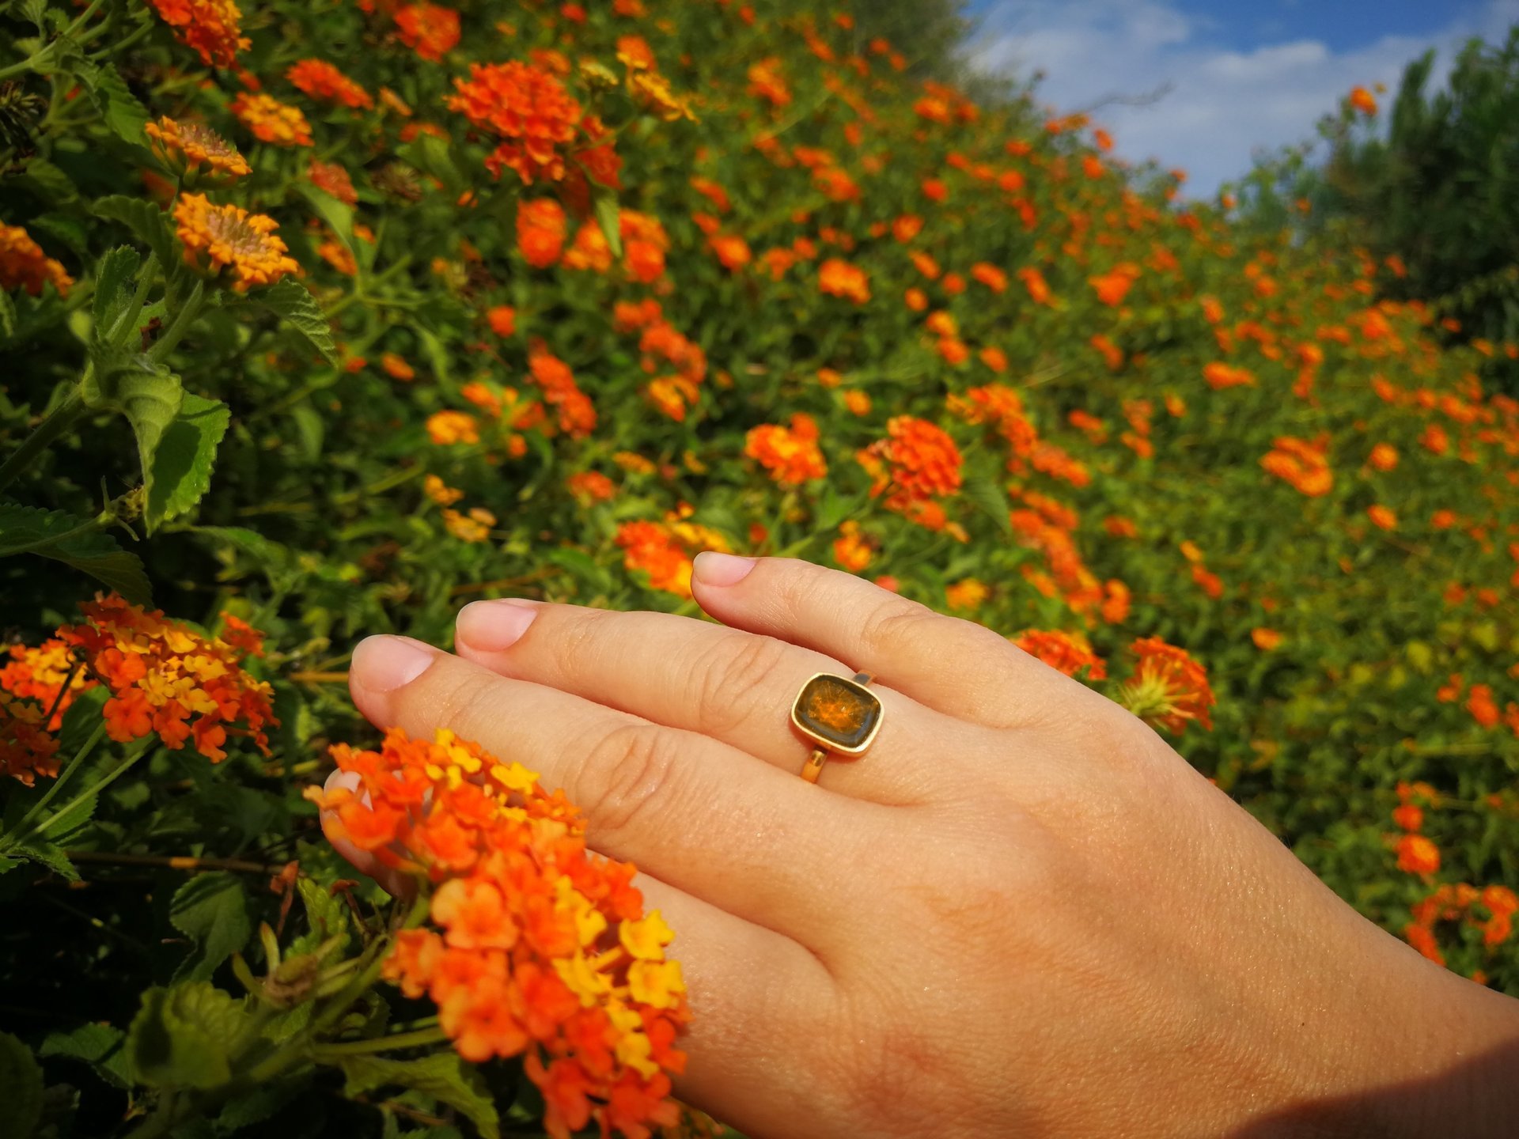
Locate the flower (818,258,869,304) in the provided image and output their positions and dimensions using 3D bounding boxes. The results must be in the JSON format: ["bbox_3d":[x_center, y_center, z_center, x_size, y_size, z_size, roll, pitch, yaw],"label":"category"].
[{"bbox_3d":[0.075,-0.256,1.050,0.044,0.037,0.041,0,13,0],"label":"flower"}]

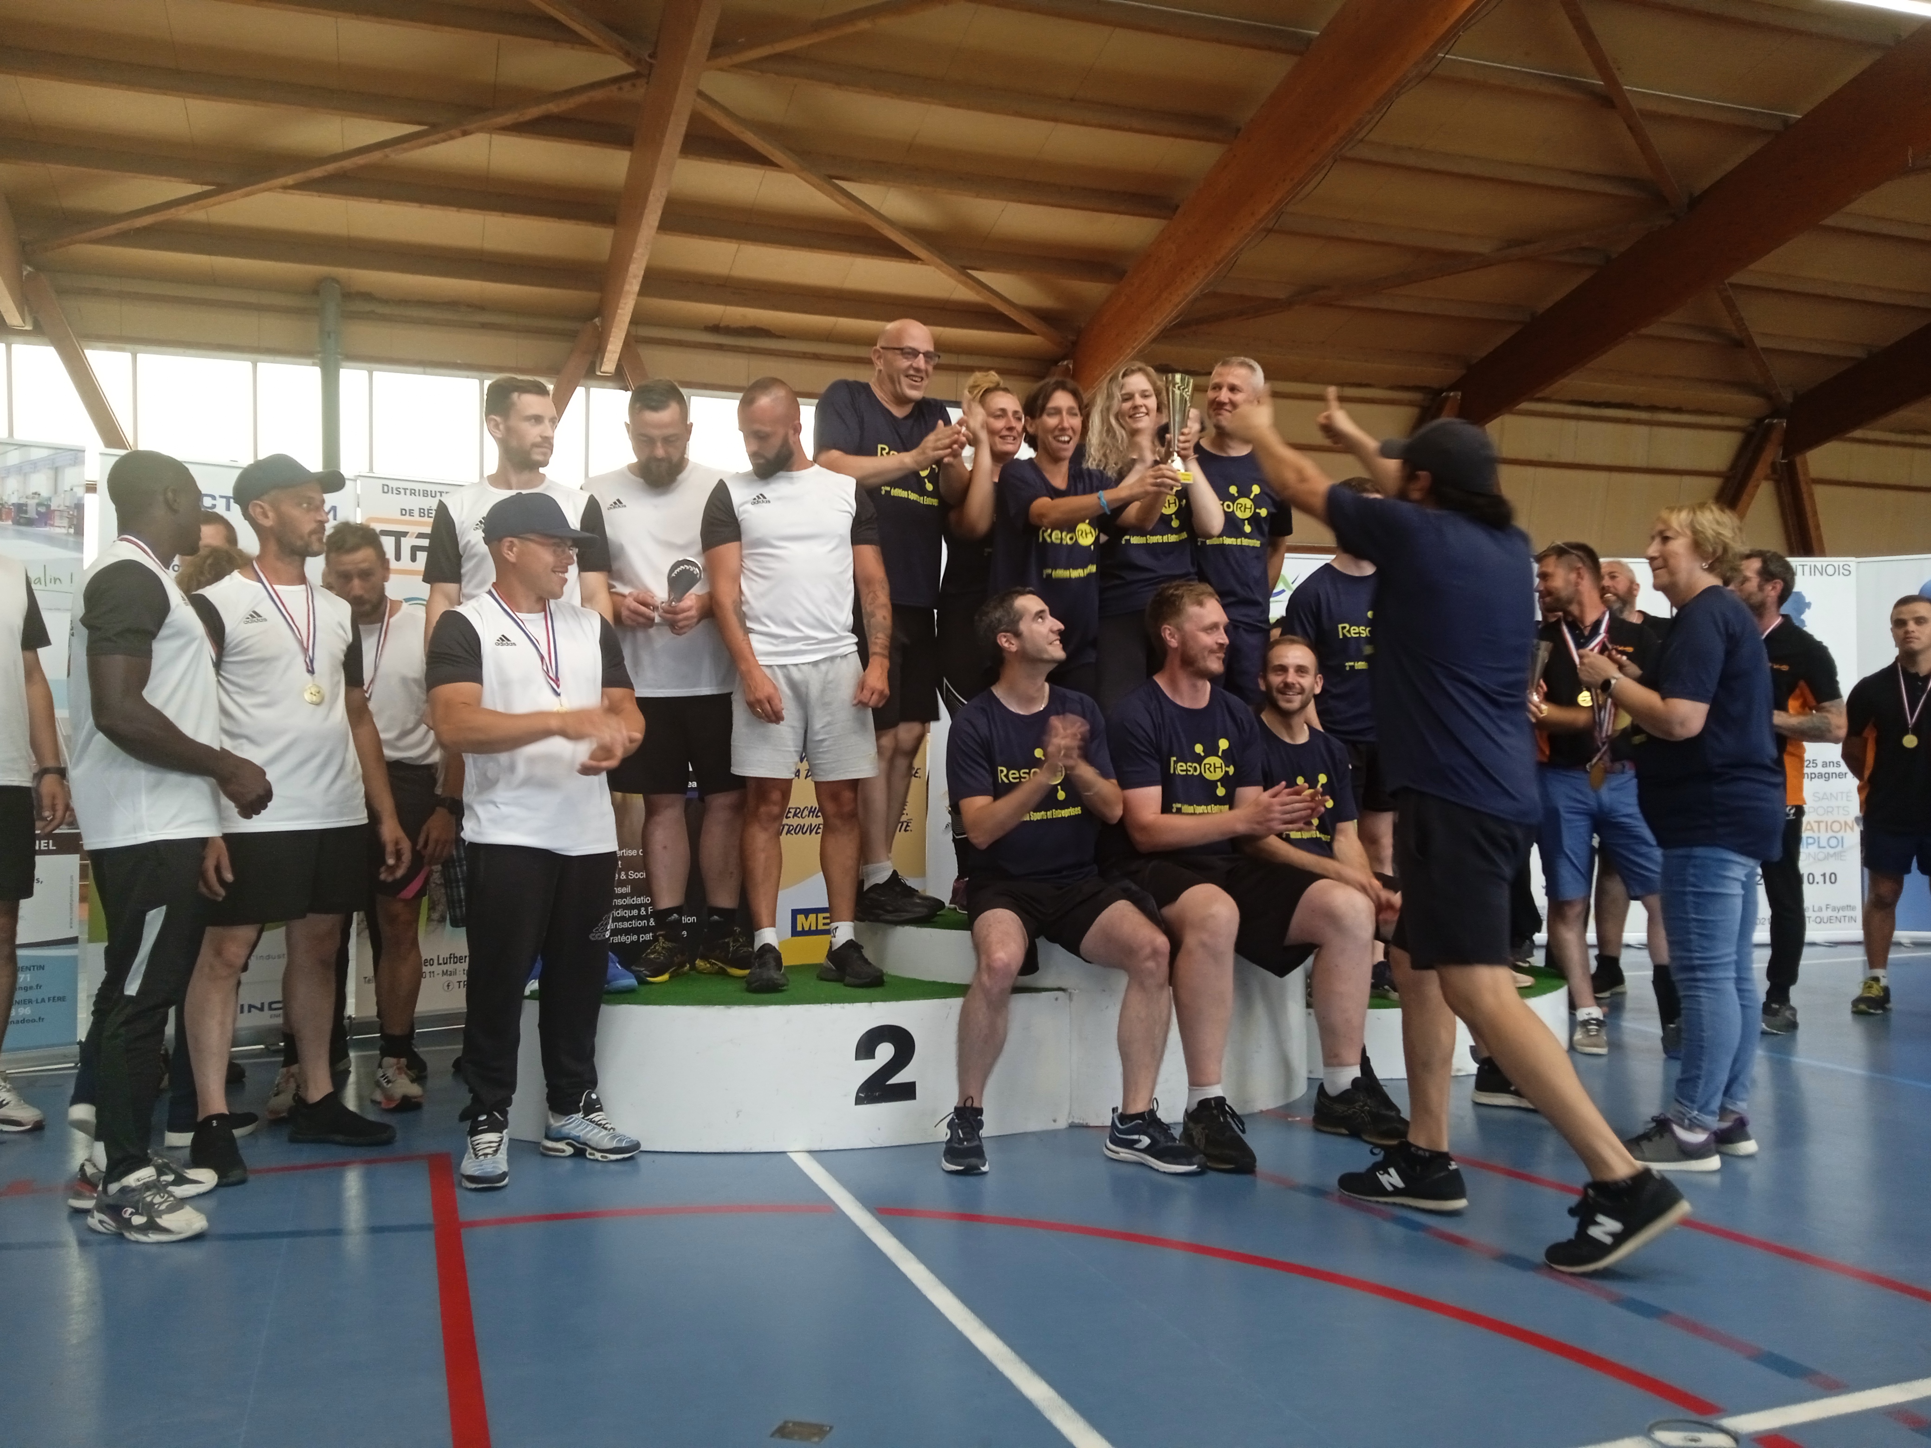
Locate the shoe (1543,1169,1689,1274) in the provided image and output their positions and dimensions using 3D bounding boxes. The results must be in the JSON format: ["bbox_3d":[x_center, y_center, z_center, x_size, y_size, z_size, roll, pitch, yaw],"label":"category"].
[{"bbox_3d":[1.245,0.951,3.016,0.285,0.130,0.105,-33,-11,16],"label":"shoe"}]

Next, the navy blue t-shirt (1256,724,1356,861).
[{"bbox_3d":[1.016,0.205,4.880,0.460,0.480,0.280,-3,8,-16],"label":"navy blue t-shirt"}]

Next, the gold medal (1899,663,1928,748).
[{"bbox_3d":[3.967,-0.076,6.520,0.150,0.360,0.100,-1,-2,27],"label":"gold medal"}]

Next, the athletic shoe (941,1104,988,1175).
[{"bbox_3d":[0.002,1.060,4.020,0.110,0.115,0.285,0,-1,2],"label":"athletic shoe"}]

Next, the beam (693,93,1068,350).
[{"bbox_3d":[-0.529,-4.518,14.615,0.110,0.120,6.230,-10,-12,30],"label":"beam"}]

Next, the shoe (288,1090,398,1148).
[{"bbox_3d":[-1.689,1.068,4.230,0.290,0.125,0.105,0,-1,12],"label":"shoe"}]

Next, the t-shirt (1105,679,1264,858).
[{"bbox_3d":[0.627,0.130,4.430,0.470,0.540,0.310,1,-2,-25],"label":"t-shirt"}]

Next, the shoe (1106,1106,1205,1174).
[{"bbox_3d":[0.487,1.075,4.040,0.295,0.120,0.105,-1,-2,44],"label":"shoe"}]

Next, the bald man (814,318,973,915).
[{"bbox_3d":[-0.218,-0.303,4.655,0.500,1.790,0.420,1,-2,-41],"label":"bald man"}]

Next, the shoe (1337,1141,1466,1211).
[{"bbox_3d":[1.031,1.068,3.683,0.295,0.120,0.105,0,-1,20],"label":"shoe"}]

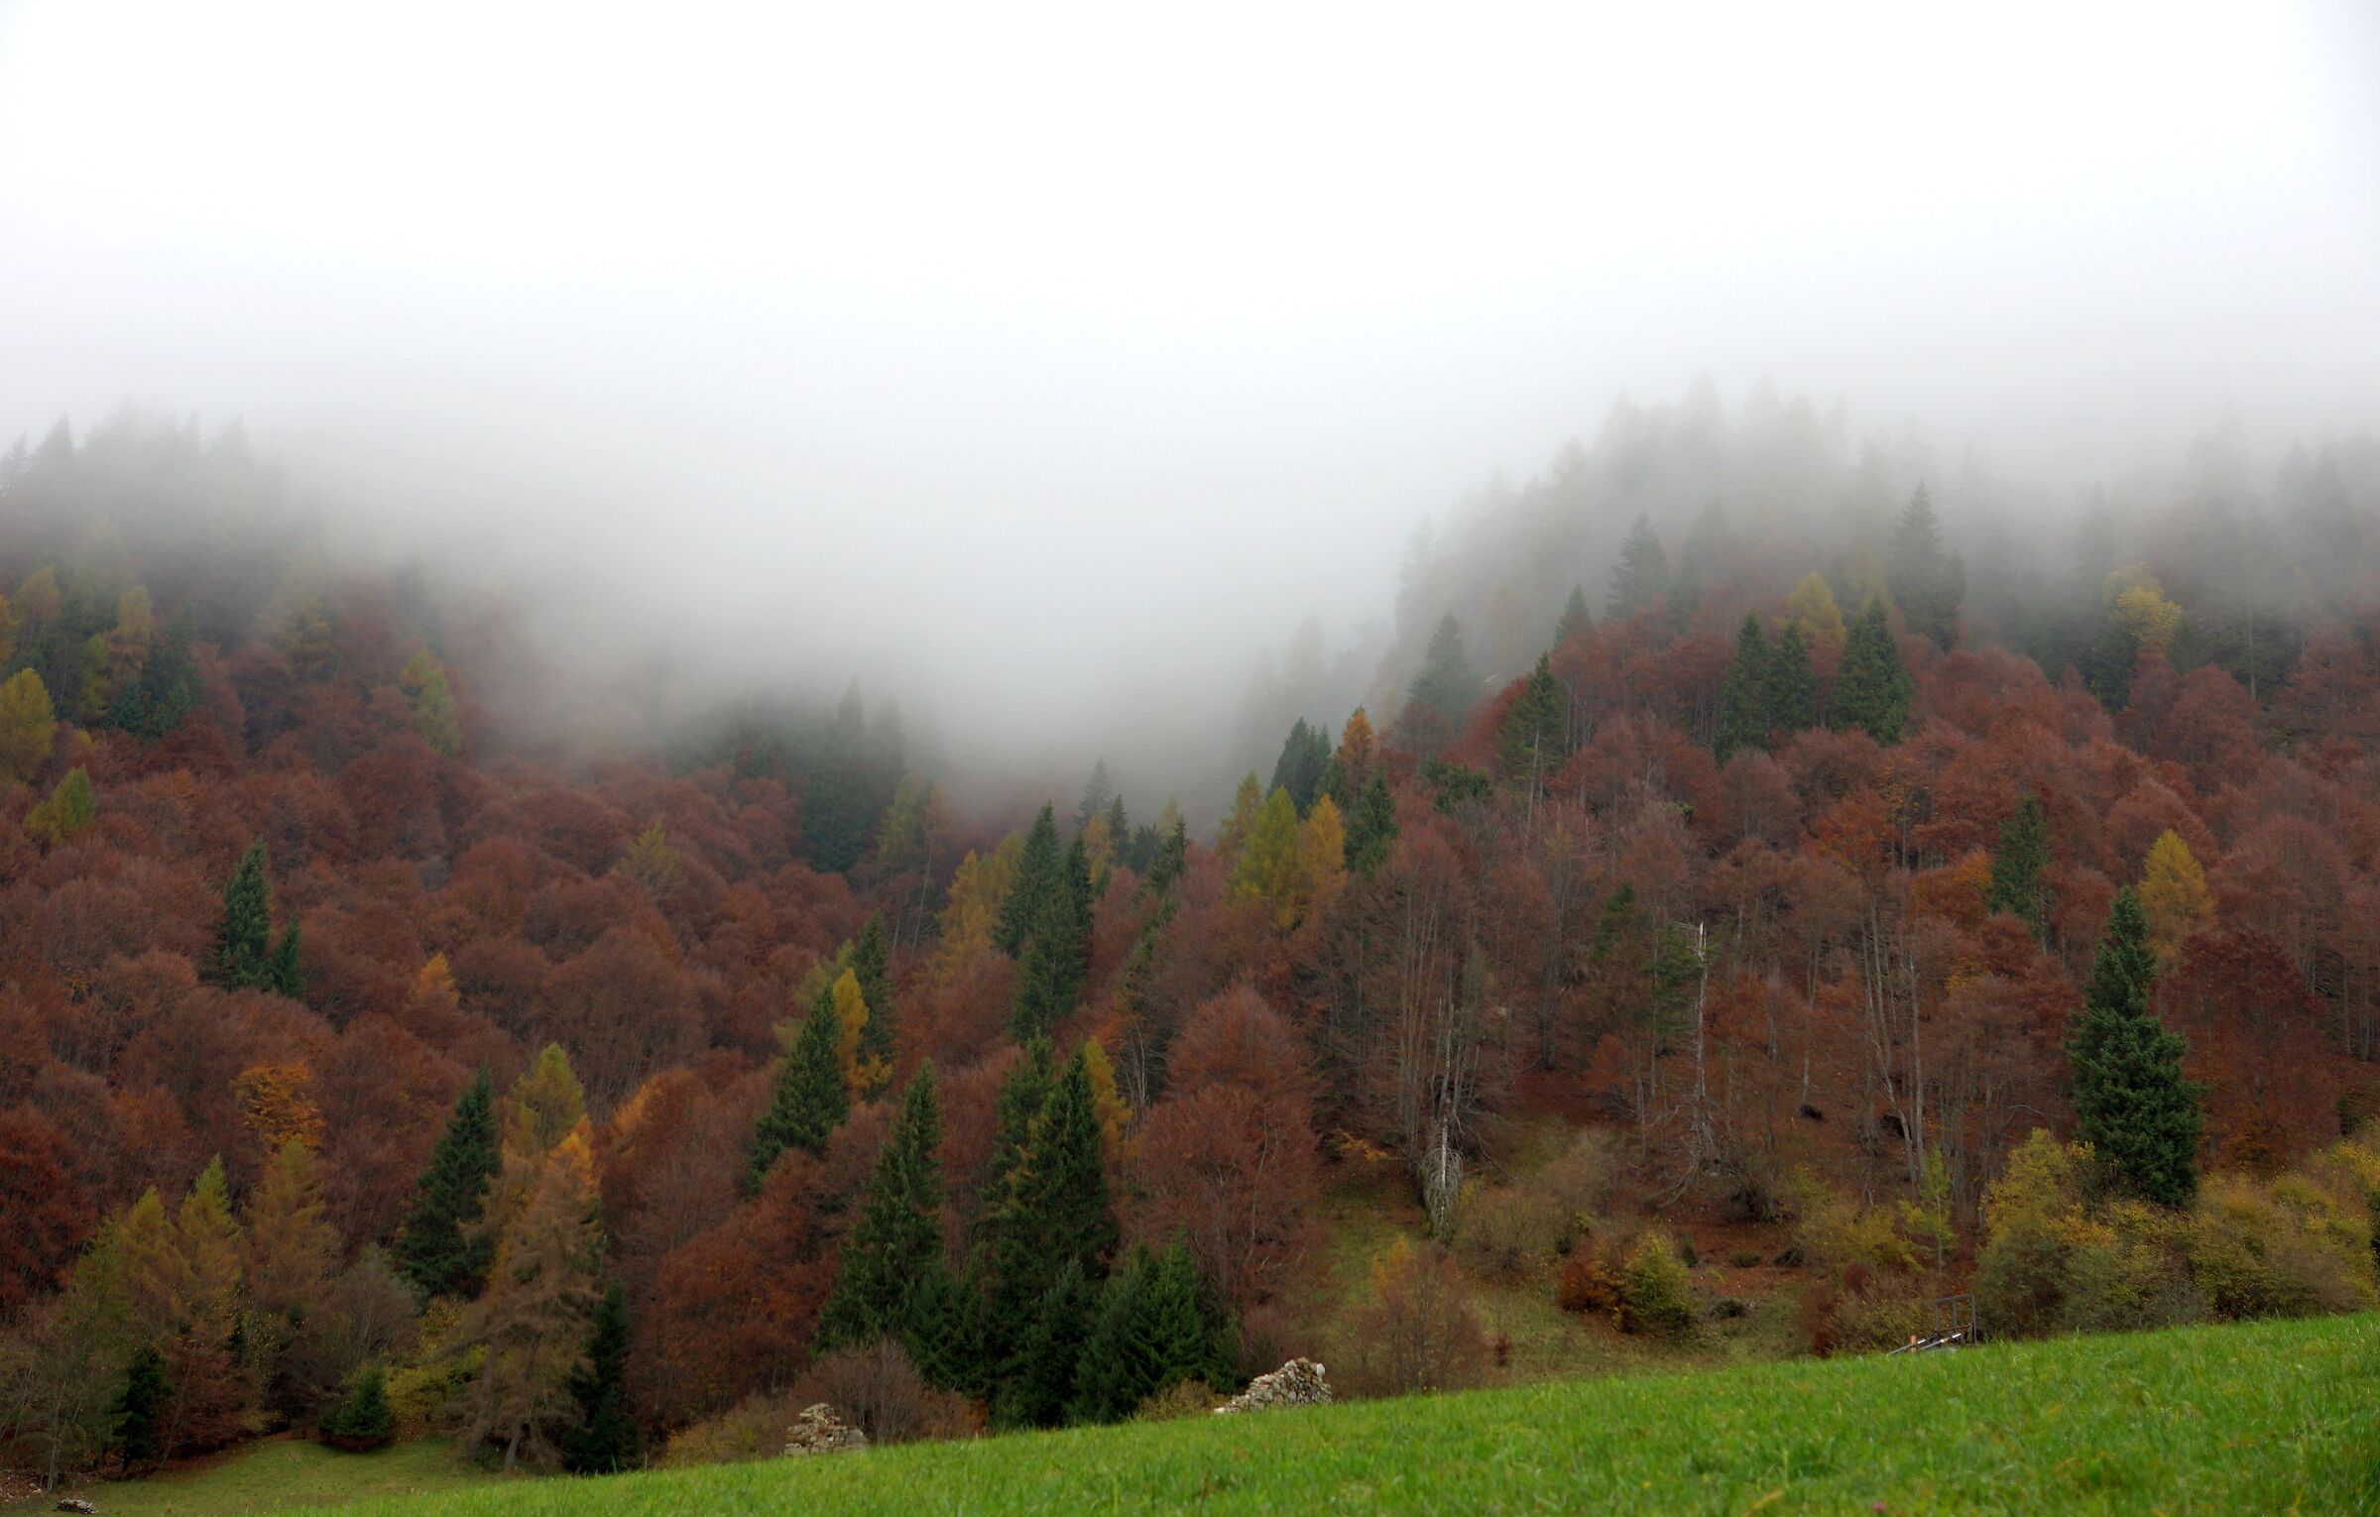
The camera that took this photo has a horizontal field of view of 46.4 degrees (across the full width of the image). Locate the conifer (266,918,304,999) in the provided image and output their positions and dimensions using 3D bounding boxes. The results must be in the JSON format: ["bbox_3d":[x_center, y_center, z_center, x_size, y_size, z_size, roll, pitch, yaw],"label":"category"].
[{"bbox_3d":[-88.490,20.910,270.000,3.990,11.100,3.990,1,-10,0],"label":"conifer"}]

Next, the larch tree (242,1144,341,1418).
[{"bbox_3d":[-41.690,24.700,129.030,4.800,14.000,4.800,0,-8,0],"label":"larch tree"}]

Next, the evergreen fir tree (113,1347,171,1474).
[{"bbox_3d":[-40.760,25.400,108.000,2.240,4.960,2.240,3,-7,-20],"label":"evergreen fir tree"}]

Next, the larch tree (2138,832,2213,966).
[{"bbox_3d":[78.330,12.900,220.000,6.190,14.670,6.190,1,-10,0],"label":"larch tree"}]

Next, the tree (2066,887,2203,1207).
[{"bbox_3d":[42.110,13.700,123.890,6.100,16.000,6.100,0,-8,0],"label":"tree"}]

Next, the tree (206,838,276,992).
[{"bbox_3d":[-70.090,13.670,205.000,5.350,15.510,5.350,2,-7,-19],"label":"tree"}]

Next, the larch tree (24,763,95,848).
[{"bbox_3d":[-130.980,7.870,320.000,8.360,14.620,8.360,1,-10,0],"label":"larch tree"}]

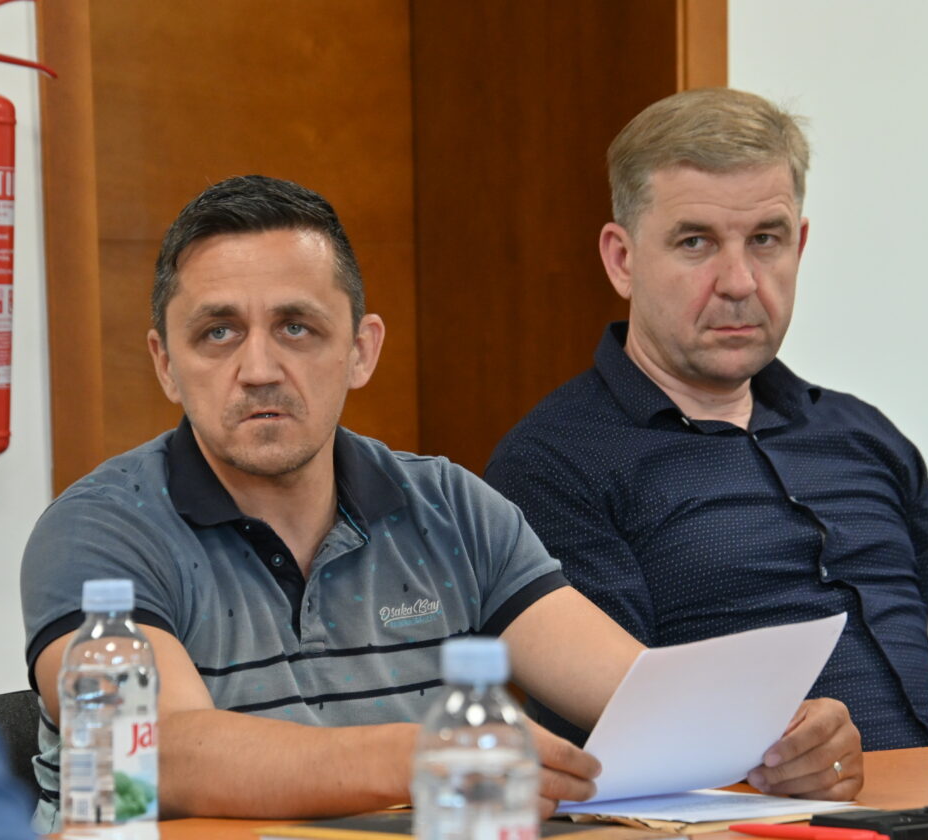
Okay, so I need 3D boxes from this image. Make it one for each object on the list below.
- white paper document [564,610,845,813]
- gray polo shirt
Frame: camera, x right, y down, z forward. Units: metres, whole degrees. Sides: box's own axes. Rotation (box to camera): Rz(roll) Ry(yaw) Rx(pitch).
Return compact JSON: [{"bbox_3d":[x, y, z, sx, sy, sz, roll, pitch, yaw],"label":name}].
[{"bbox_3d":[0.172,0.215,3.320,0.205,0.175,0.020,-10,52,-43],"label":"white paper document"},{"bbox_3d":[-0.139,0.287,3.614,0.480,0.580,0.320,-3,3,-30],"label":"gray polo shirt"}]

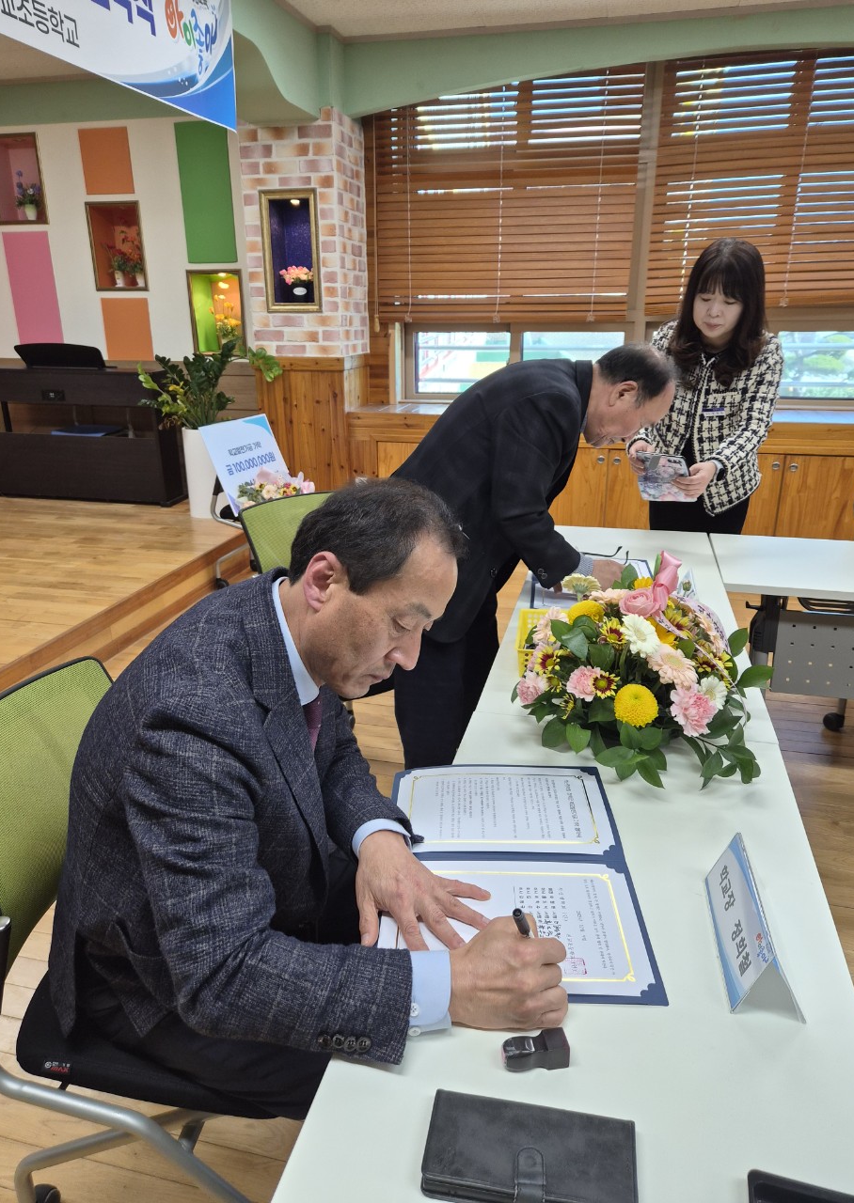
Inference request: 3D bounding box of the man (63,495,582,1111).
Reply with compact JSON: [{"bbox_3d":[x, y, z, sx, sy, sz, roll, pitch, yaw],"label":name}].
[{"bbox_3d":[-0.142,0.437,1.088,0.720,1.240,0.620,5,21,13],"label":"man"}]

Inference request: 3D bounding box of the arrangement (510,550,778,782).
[{"bbox_3d":[0.351,0.074,1.307,0.400,0.305,0.400,5,21,13],"label":"arrangement"}]

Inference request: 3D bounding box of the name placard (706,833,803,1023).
[{"bbox_3d":[0.364,0.350,0.888,0.071,0.078,0.207,4,21,10],"label":"name placard"}]

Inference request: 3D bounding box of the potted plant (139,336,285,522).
[{"bbox_3d":[-1.273,-1.036,4.770,0.900,1.060,0.800,4,21,11],"label":"potted plant"}]

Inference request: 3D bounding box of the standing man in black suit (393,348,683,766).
[{"bbox_3d":[0.227,-0.001,2.158,0.750,1.320,0.520,5,21,13],"label":"standing man in black suit"}]

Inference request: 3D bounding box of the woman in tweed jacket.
[{"bbox_3d":[0.864,-0.292,2.552,0.450,1.590,0.450,14,24,33],"label":"woman in tweed jacket"}]

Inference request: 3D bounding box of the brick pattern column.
[{"bbox_3d":[-0.747,-2.249,5.022,0.590,1.340,0.550,4,21,11],"label":"brick pattern column"}]

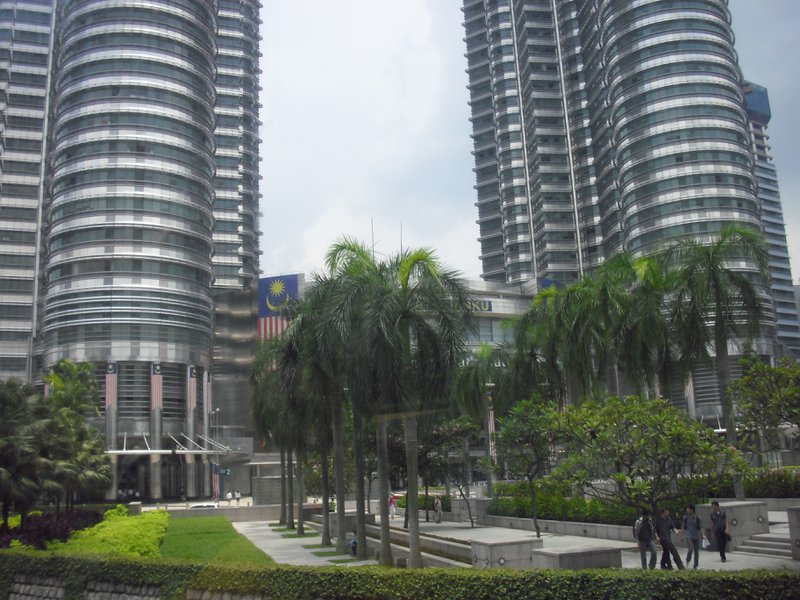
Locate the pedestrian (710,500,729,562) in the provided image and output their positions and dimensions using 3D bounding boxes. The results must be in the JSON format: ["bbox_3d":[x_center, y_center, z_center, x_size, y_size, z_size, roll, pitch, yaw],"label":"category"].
[{"bbox_3d":[9.000,6.593,24.979,0.520,1.680,0.420,-7,-13,23],"label":"pedestrian"}]

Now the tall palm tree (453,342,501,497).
[{"bbox_3d":[6.587,9.193,67.281,4.100,12.030,4.100,-2,-12,0],"label":"tall palm tree"}]

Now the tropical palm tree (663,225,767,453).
[{"bbox_3d":[15.419,2.794,41.412,4.700,13.260,4.600,-2,-12,0],"label":"tropical palm tree"}]

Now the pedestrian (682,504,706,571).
[{"bbox_3d":[7.857,6.364,23.682,0.580,1.710,0.450,-8,-14,27],"label":"pedestrian"}]

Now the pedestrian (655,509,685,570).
[{"bbox_3d":[7.098,6.380,23.367,0.640,1.570,0.520,1,-13,-13],"label":"pedestrian"}]

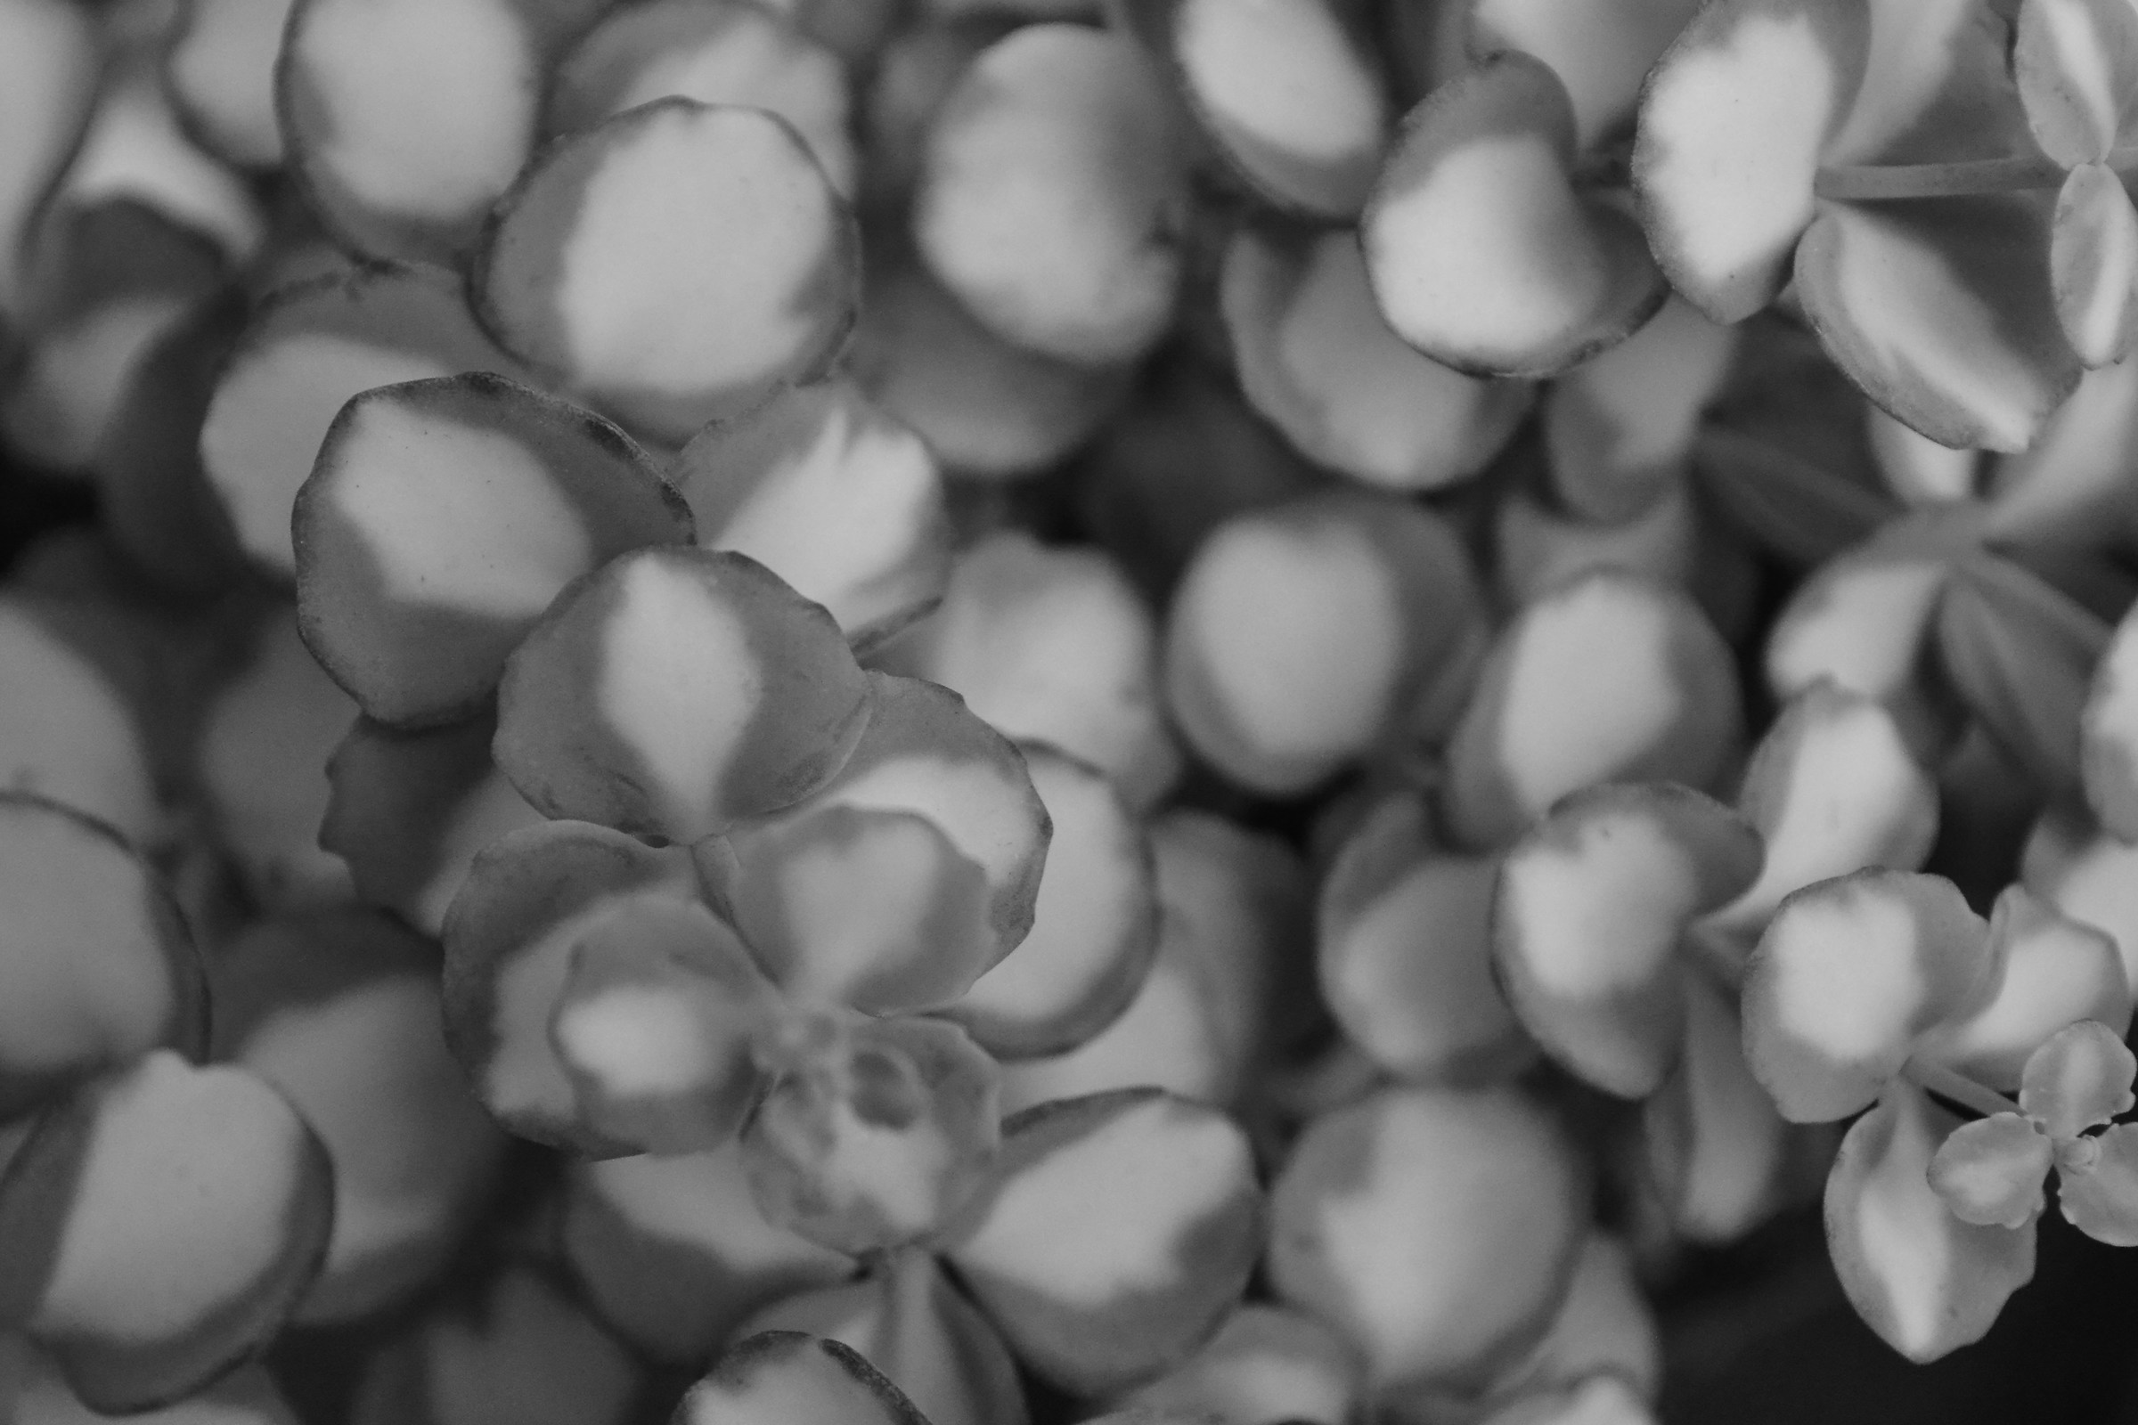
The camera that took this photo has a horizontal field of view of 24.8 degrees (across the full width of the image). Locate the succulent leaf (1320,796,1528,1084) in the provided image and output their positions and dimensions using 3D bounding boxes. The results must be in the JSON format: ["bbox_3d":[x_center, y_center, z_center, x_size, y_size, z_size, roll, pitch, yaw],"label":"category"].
[{"bbox_3d":[0.024,0.015,0.317,0.017,0.018,0.005,-18,0,18],"label":"succulent leaf"}]

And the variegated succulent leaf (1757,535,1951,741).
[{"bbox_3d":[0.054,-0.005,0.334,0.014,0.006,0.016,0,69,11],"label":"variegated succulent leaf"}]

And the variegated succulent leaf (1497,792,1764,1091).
[{"bbox_3d":[0.035,0.014,0.302,0.018,0.005,0.019,-9,85,17],"label":"variegated succulent leaf"}]

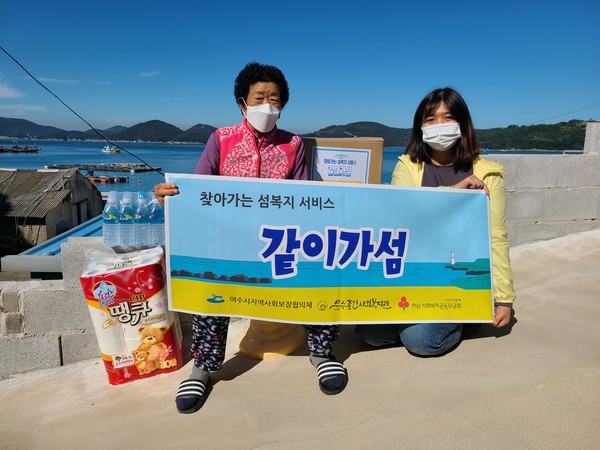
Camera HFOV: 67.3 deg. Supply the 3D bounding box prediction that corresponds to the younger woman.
[{"bbox_3d":[0.520,-0.060,1.820,0.560,0.985,0.600,3,11,12],"label":"younger woman"}]

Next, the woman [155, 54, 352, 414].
[{"bbox_3d":[-0.165,-0.008,1.630,0.650,1.150,0.580,0,10,-5],"label":"woman"}]

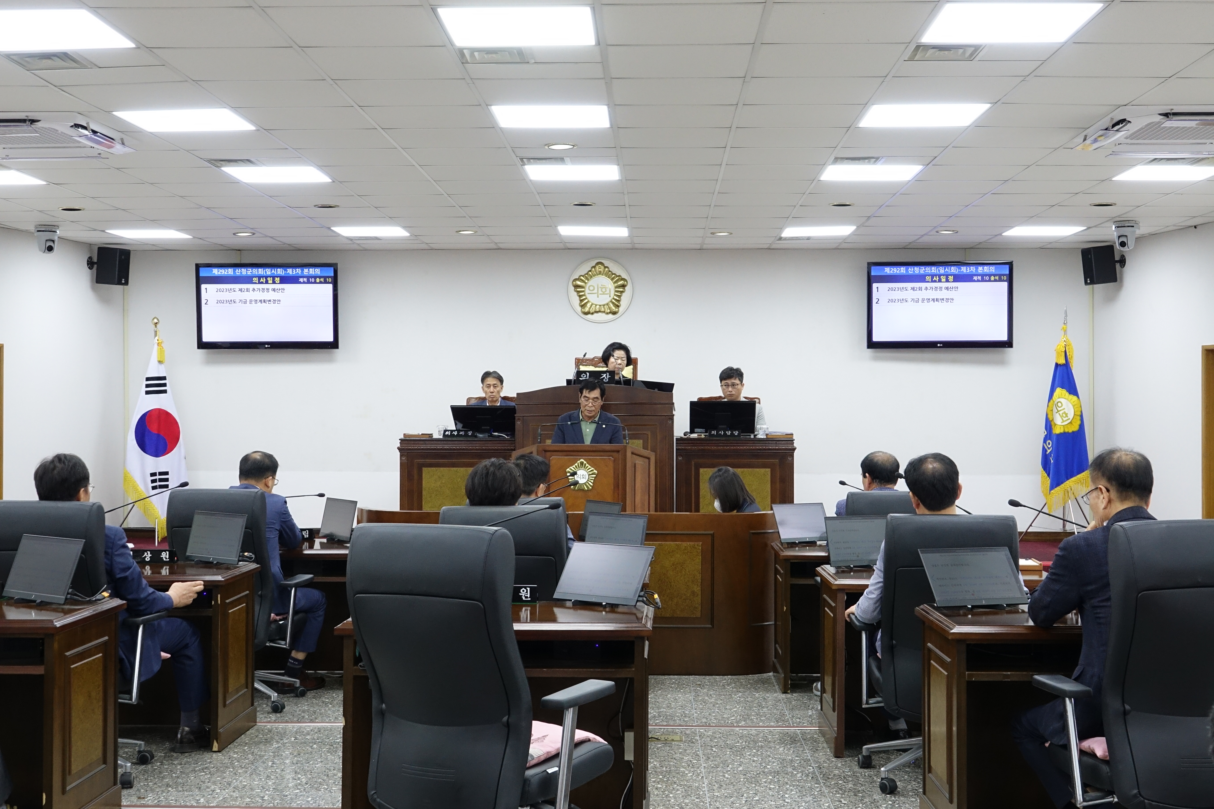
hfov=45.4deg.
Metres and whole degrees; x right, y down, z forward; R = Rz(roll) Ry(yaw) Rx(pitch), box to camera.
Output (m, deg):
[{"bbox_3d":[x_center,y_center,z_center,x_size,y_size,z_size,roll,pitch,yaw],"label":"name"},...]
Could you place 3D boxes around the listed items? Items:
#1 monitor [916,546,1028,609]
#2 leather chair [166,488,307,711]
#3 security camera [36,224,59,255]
[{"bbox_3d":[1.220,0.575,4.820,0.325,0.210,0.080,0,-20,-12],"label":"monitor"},{"bbox_3d":[-1.855,0.945,7.320,0.660,1.100,0.680,0,0,8],"label":"leather chair"},{"bbox_3d":[-4.522,-1.338,11.716,0.175,0.230,0.180,0,0,-35],"label":"security camera"}]

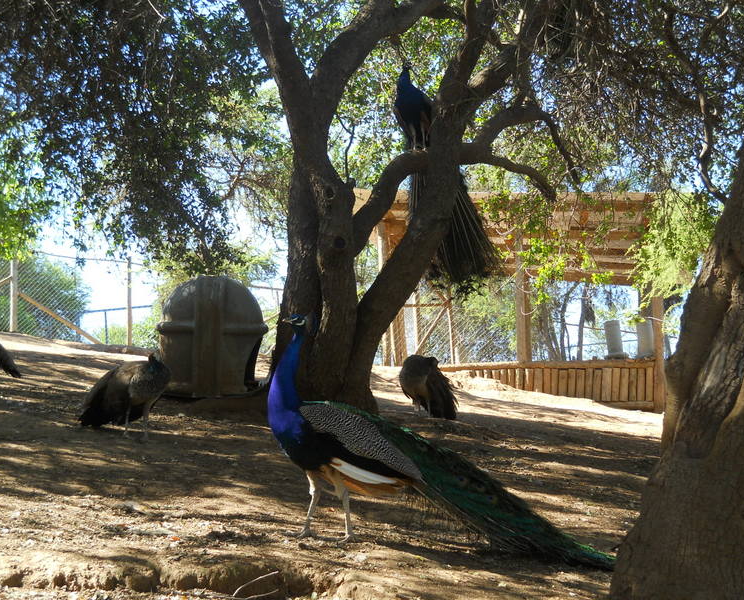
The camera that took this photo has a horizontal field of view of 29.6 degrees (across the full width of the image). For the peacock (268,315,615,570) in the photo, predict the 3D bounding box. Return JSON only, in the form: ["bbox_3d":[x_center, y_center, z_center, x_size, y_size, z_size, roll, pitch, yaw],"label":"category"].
[{"bbox_3d":[0.340,0.550,5.400,1.500,1.000,0.350,0,1,-5],"label":"peacock"}]

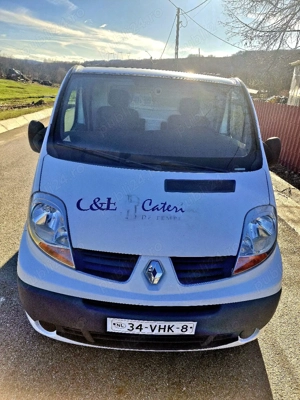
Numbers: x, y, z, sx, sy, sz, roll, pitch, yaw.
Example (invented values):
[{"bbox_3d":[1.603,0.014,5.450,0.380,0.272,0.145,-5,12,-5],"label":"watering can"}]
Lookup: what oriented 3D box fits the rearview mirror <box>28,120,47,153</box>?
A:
[{"bbox_3d":[-0.922,-0.540,2.257,0.210,0.270,0.150,3,22,-2],"label":"rearview mirror"}]

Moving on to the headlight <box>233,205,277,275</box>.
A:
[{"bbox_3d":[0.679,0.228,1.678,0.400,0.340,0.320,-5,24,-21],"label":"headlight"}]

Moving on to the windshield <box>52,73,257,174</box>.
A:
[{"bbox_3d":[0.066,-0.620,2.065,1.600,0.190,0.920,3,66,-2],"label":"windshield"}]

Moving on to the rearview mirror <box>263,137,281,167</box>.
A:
[{"bbox_3d":[1.023,-0.423,2.330,0.210,0.270,0.150,3,22,-2],"label":"rearview mirror"}]

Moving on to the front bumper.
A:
[{"bbox_3d":[0.003,0.710,1.772,1.820,0.420,0.440,3,22,-2],"label":"front bumper"}]

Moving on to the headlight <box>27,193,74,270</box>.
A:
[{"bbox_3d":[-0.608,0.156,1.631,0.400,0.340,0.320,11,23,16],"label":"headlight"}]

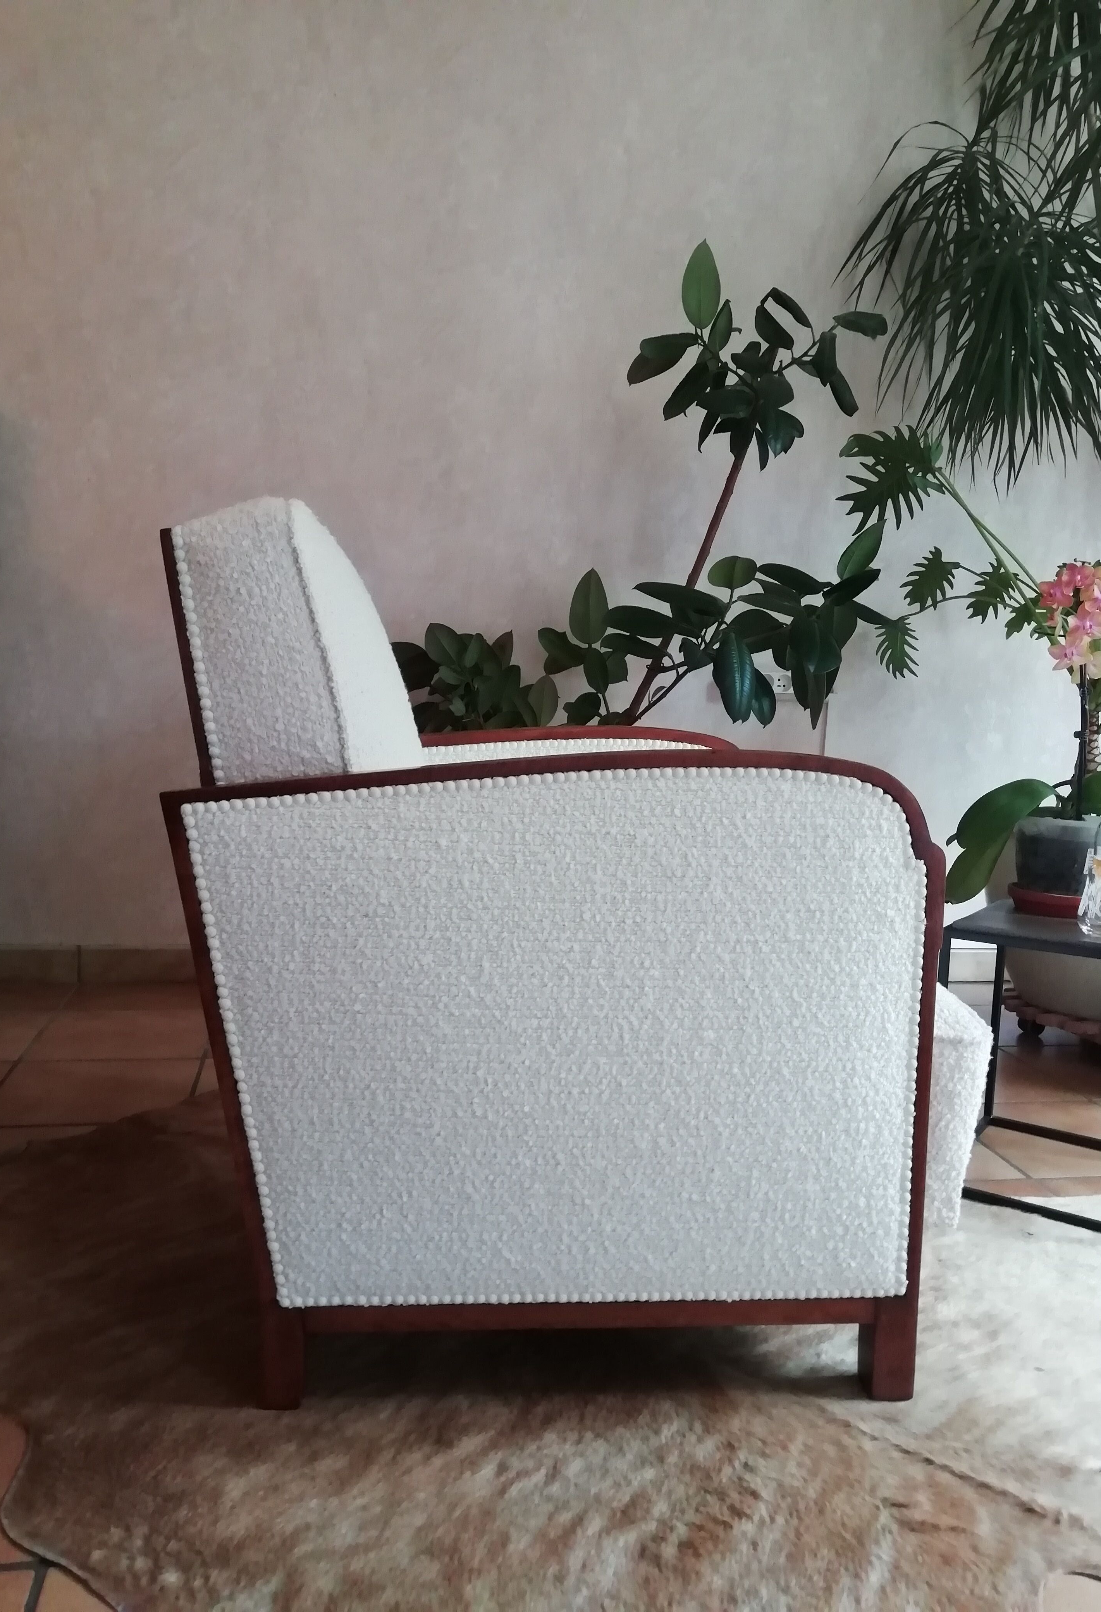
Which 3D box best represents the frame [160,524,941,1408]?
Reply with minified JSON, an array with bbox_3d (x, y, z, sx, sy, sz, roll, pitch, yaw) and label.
[{"bbox_3d":[-0.025,0.139,1.484,0.774,0.843,0.667,2,6,-6],"label":"frame"}]

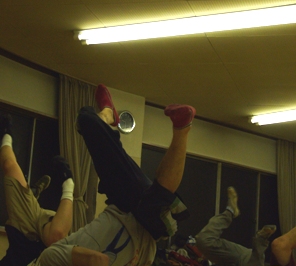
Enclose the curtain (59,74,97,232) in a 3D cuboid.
[{"bbox_3d":[-0.830,0.360,10.120,0.570,1.950,0.180,15,-16,-42],"label":"curtain"}]

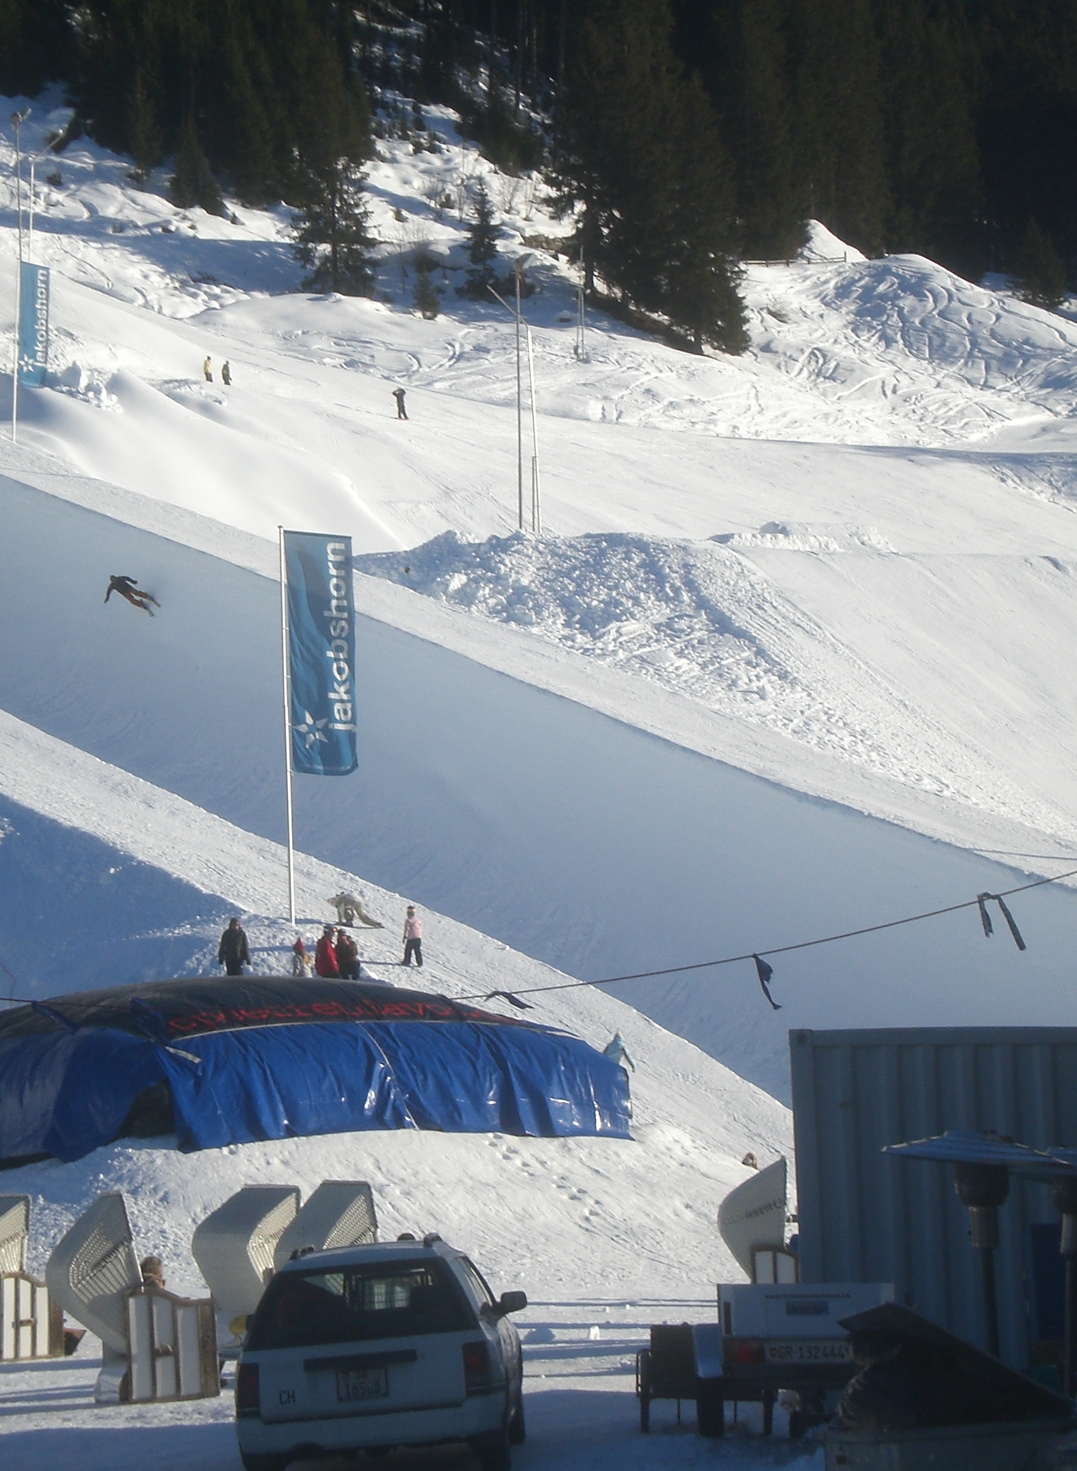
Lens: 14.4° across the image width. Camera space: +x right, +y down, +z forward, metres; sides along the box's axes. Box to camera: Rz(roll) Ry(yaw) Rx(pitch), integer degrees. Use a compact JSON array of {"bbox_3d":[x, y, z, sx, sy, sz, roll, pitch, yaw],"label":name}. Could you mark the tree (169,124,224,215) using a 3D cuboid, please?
[{"bbox_3d":[-32.566,-53.887,405.000,5.100,8.800,5.000,-2,-7,0],"label":"tree"}]

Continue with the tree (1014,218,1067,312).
[{"bbox_3d":[40.151,-37.760,340.000,4.200,7.600,4.200,-2,-7,0],"label":"tree"}]

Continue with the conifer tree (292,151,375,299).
[{"bbox_3d":[-17.265,-43.226,360.000,7.000,12.200,6.800,-2,-7,0],"label":"conifer tree"}]

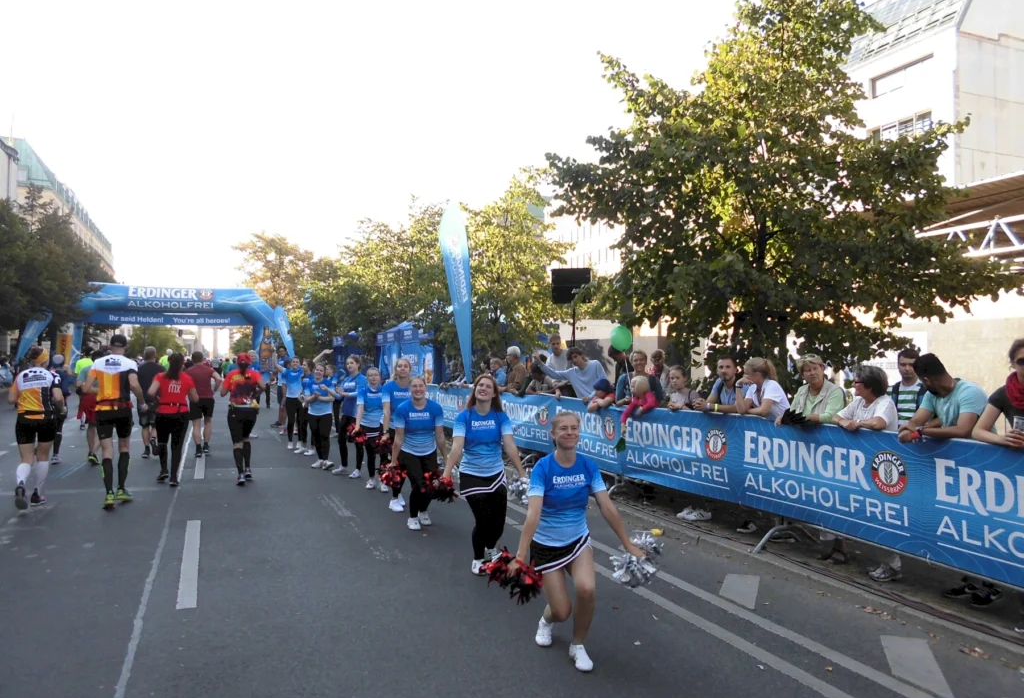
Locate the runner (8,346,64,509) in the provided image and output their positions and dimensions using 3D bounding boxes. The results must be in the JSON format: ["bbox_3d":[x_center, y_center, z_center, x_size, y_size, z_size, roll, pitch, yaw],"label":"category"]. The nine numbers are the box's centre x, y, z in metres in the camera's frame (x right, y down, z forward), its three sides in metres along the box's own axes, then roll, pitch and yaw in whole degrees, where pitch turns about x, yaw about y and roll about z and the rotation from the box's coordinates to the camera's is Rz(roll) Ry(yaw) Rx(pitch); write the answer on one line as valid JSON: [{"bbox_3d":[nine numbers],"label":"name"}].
[{"bbox_3d":[-5.132,0.841,8.300,0.540,1.730,0.520,0,-1,-22],"label":"runner"}]

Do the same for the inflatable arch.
[{"bbox_3d":[-17.232,-0.427,38.873,10.286,5.300,1.400,1,-1,-22],"label":"inflatable arch"}]

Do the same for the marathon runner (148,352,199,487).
[{"bbox_3d":[-4.313,0.883,9.800,0.590,1.680,0.460,0,-1,-22],"label":"marathon runner"}]

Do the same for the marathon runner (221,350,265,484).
[{"bbox_3d":[-3.452,0.898,9.850,0.550,1.650,0.480,0,-1,-22],"label":"marathon runner"}]

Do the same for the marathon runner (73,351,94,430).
[{"bbox_3d":[-9.190,0.939,16.587,0.520,1.771,0.480,1,-1,-22],"label":"marathon runner"}]

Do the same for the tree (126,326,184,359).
[{"bbox_3d":[-62.547,-0.563,135.063,9.500,8.800,9.000,1,-1,-22],"label":"tree"}]

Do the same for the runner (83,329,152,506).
[{"bbox_3d":[-4.377,0.766,8.487,0.640,1.865,0.550,1,-1,-22],"label":"runner"}]

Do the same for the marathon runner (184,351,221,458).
[{"bbox_3d":[-5.238,0.915,12.986,0.580,1.745,0.500,1,-1,-22],"label":"marathon runner"}]

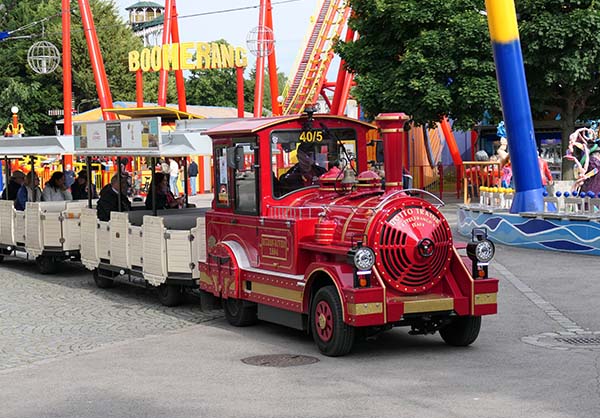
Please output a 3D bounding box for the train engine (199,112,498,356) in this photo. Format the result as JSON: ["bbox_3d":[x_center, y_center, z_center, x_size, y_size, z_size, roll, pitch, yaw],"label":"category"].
[{"bbox_3d":[0.330,0.135,12.827,1.550,2.262,3.720,-2,3,-26],"label":"train engine"}]

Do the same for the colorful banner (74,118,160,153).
[{"bbox_3d":[-2.522,-0.994,17.228,0.060,0.417,3.655,-2,3,-27],"label":"colorful banner"}]

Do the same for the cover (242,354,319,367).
[{"bbox_3d":[-0.173,1.357,11.207,0.702,0.040,0.702,-1,2,0],"label":"cover"}]

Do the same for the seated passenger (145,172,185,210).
[{"bbox_3d":[-1.922,0.069,17.959,0.500,1.150,0.750,-2,3,-27],"label":"seated passenger"}]

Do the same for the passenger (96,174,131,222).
[{"bbox_3d":[-2.547,0.082,17.867,0.520,1.200,0.800,-2,3,-27],"label":"passenger"}]

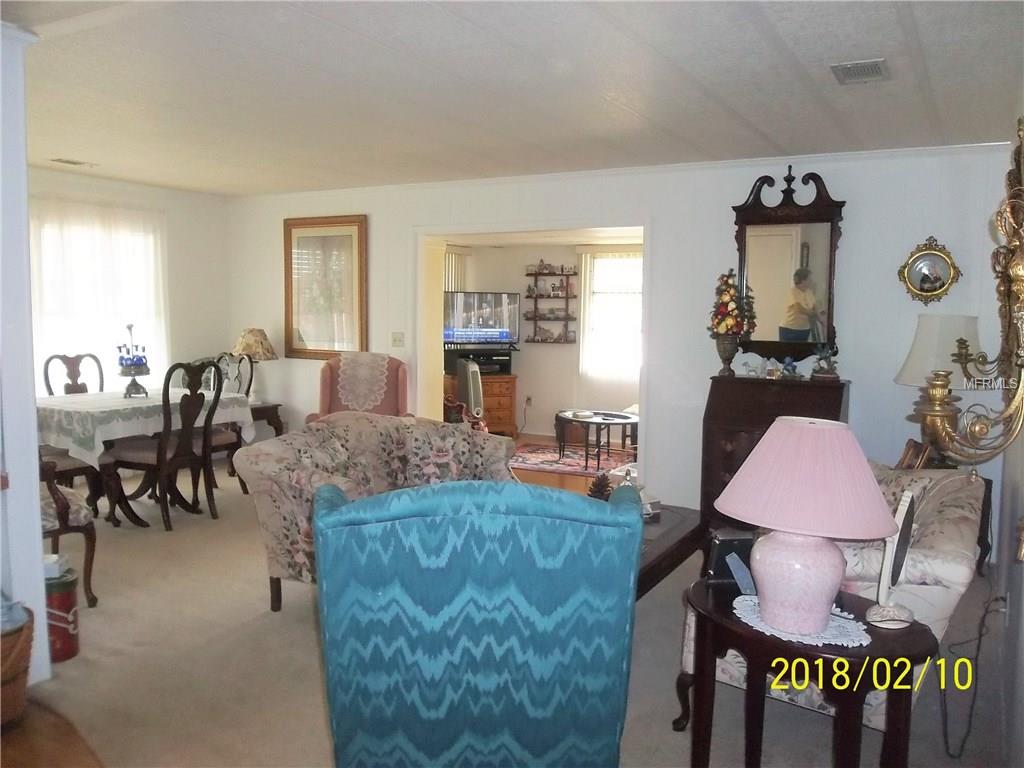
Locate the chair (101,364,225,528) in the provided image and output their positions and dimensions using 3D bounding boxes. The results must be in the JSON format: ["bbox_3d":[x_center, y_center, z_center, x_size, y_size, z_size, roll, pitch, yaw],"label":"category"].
[{"bbox_3d":[-2.251,0.381,5.275,0.550,1.050,0.550,4,6,30],"label":"chair"}]

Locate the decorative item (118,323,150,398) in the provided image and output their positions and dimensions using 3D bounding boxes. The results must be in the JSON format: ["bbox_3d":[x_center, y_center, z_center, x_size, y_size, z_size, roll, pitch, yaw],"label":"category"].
[{"bbox_3d":[-2.509,-0.156,5.293,0.210,0.490,0.210,4,6,30],"label":"decorative item"}]

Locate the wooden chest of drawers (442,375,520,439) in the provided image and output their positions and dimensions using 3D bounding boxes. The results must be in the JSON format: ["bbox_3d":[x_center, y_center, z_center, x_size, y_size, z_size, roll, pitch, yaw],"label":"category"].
[{"bbox_3d":[-0.399,0.232,8.720,0.900,0.680,0.440,0,5,-7],"label":"wooden chest of drawers"}]

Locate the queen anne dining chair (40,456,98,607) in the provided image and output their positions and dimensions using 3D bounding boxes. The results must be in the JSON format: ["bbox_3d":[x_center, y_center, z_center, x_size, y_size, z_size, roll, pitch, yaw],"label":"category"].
[{"bbox_3d":[-2.361,0.538,3.746,0.580,1.020,0.600,6,7,43],"label":"queen anne dining chair"}]

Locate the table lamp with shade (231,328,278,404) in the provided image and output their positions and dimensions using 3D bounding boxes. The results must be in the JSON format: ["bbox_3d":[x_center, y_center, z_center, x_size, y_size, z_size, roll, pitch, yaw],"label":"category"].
[{"bbox_3d":[-2.334,-0.149,7.213,0.420,0.660,0.420,4,6,30],"label":"table lamp with shade"}]

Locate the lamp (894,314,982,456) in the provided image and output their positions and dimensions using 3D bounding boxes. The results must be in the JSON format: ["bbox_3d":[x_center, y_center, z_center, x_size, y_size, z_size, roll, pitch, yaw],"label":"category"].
[{"bbox_3d":[2.272,0.039,4.251,0.425,0.795,0.425,4,6,30],"label":"lamp"}]

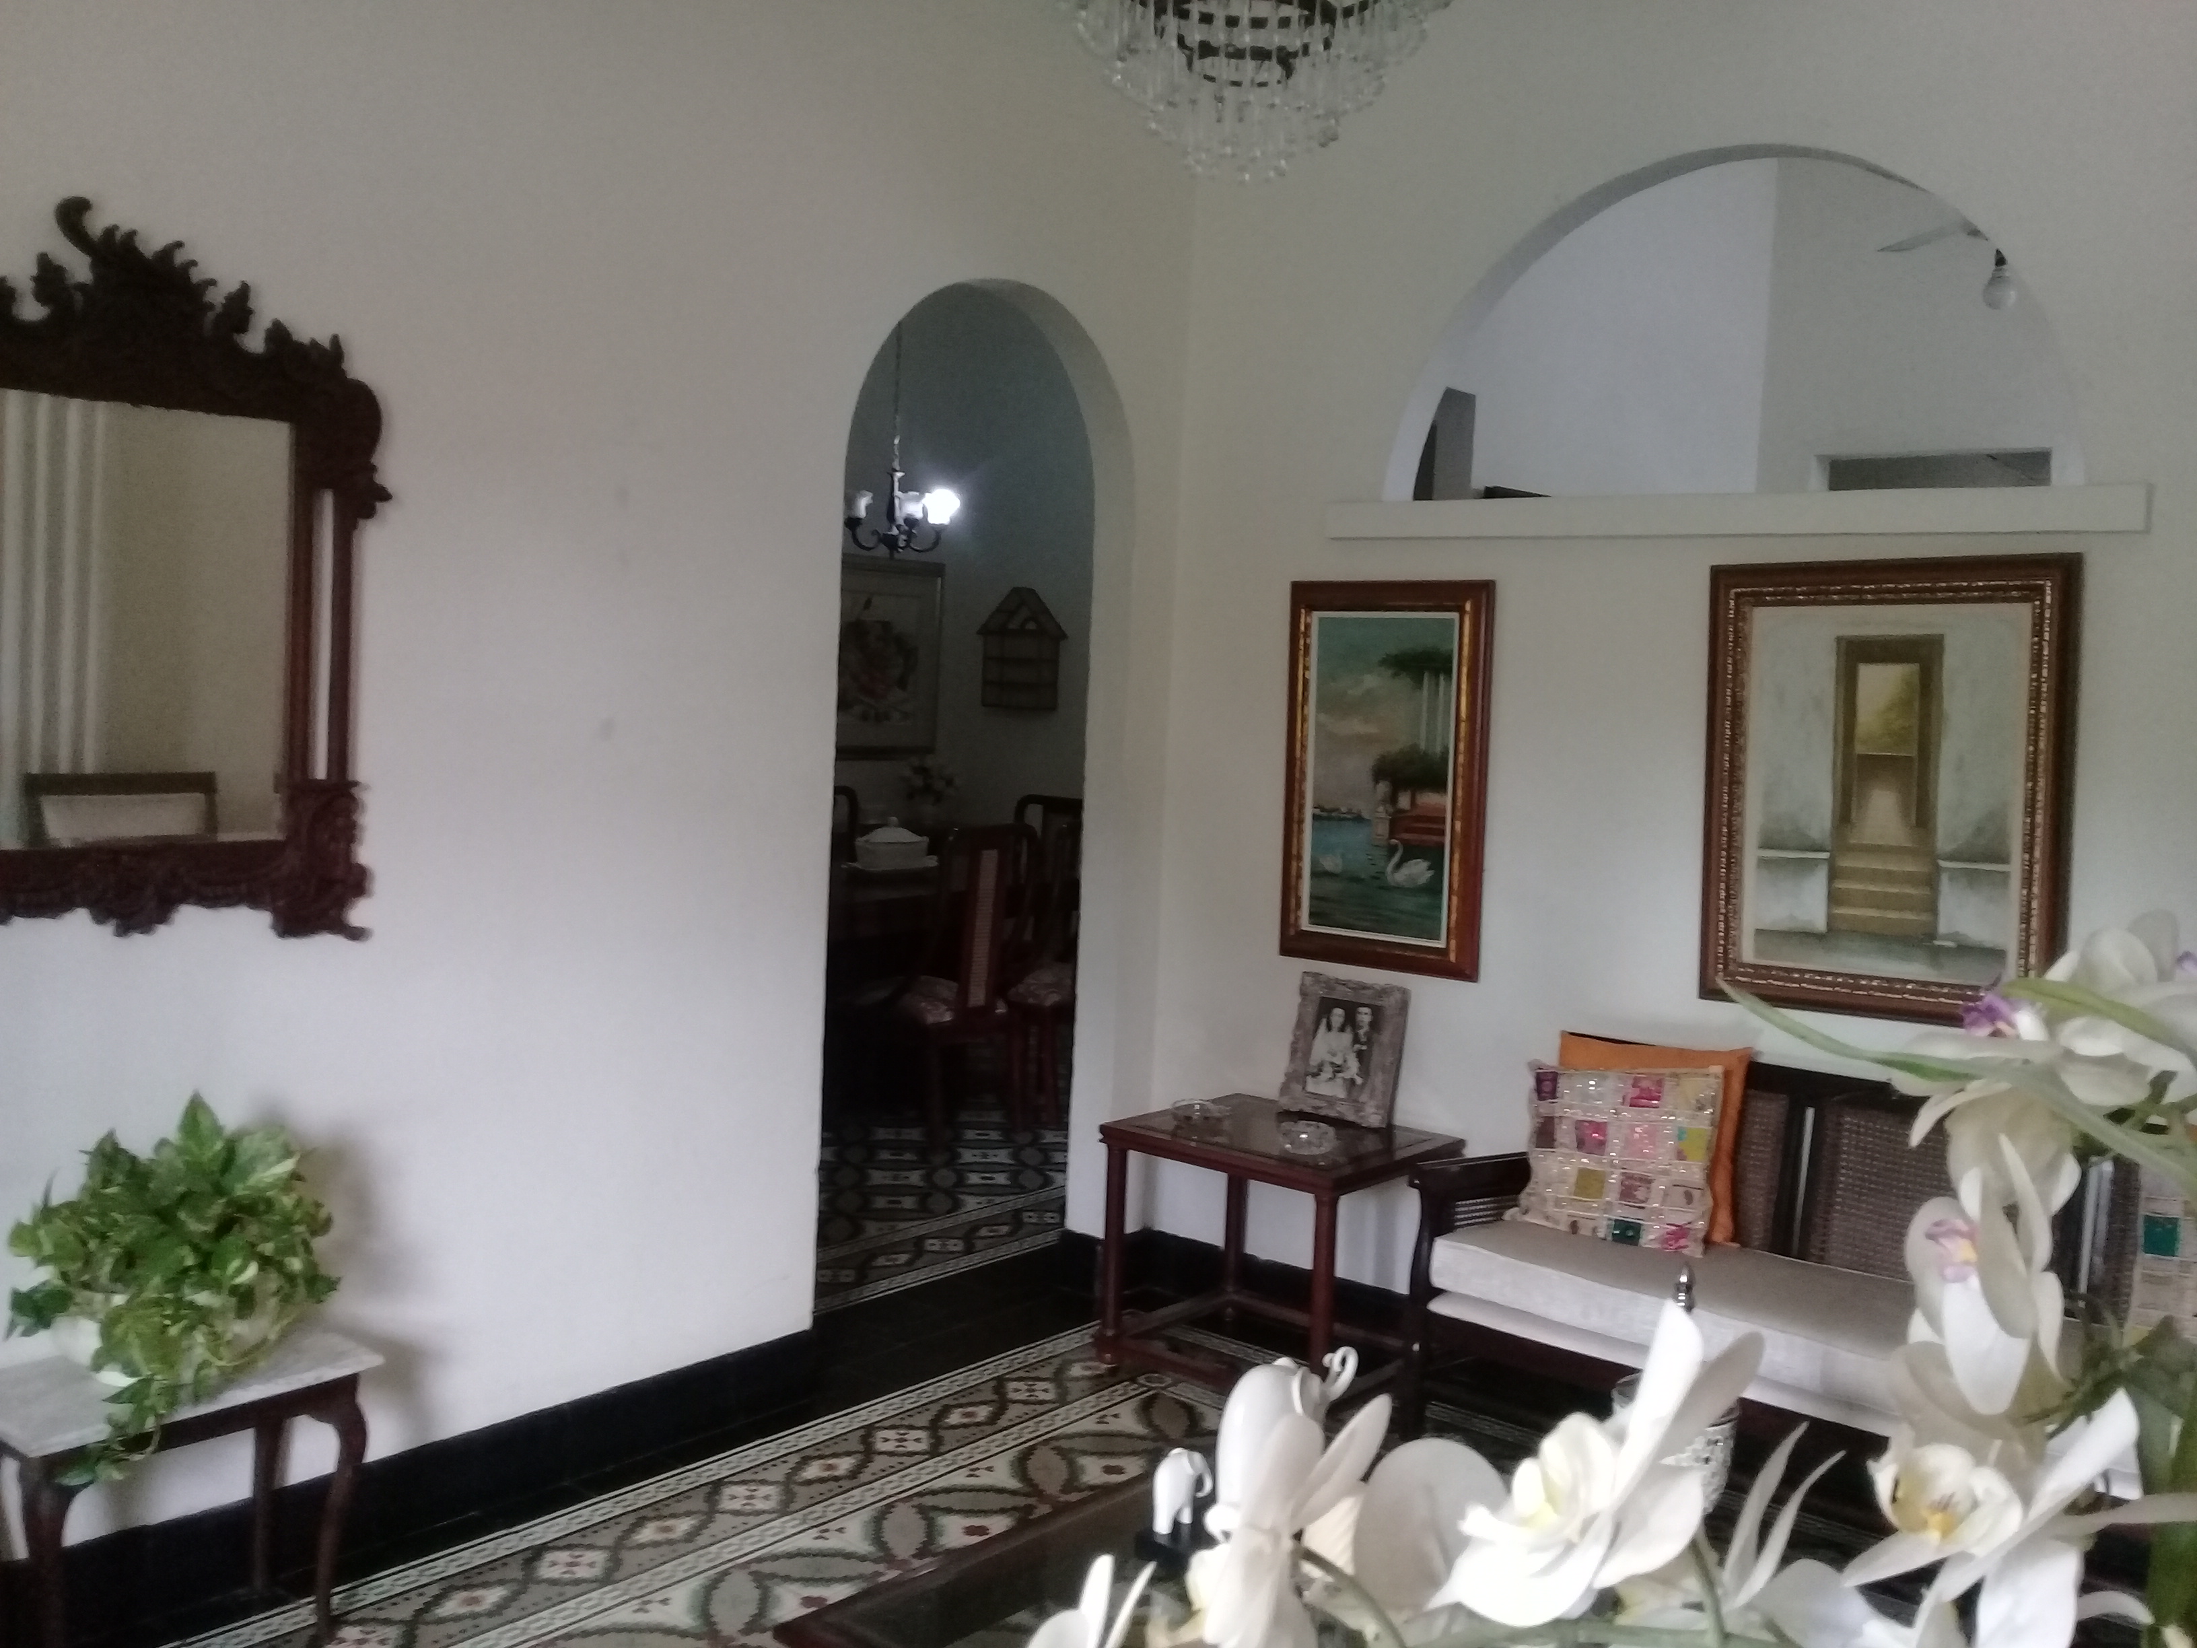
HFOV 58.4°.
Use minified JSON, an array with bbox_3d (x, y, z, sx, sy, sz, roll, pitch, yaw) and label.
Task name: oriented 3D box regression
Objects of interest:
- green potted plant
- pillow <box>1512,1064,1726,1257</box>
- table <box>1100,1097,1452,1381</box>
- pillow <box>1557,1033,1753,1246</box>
[{"bbox_3d":[-1.345,0.631,2.872,0.380,0.450,0.460,6,5,38],"label":"green potted plant"},{"bbox_3d":[1.051,0.662,4.007,0.400,0.370,0.125,6,-9,38],"label":"pillow"},{"bbox_3d":[0.402,0.971,4.453,0.645,0.550,0.535,6,5,38],"label":"table"},{"bbox_3d":[1.127,0.636,4.087,0.405,0.400,0.120,6,-7,38],"label":"pillow"}]

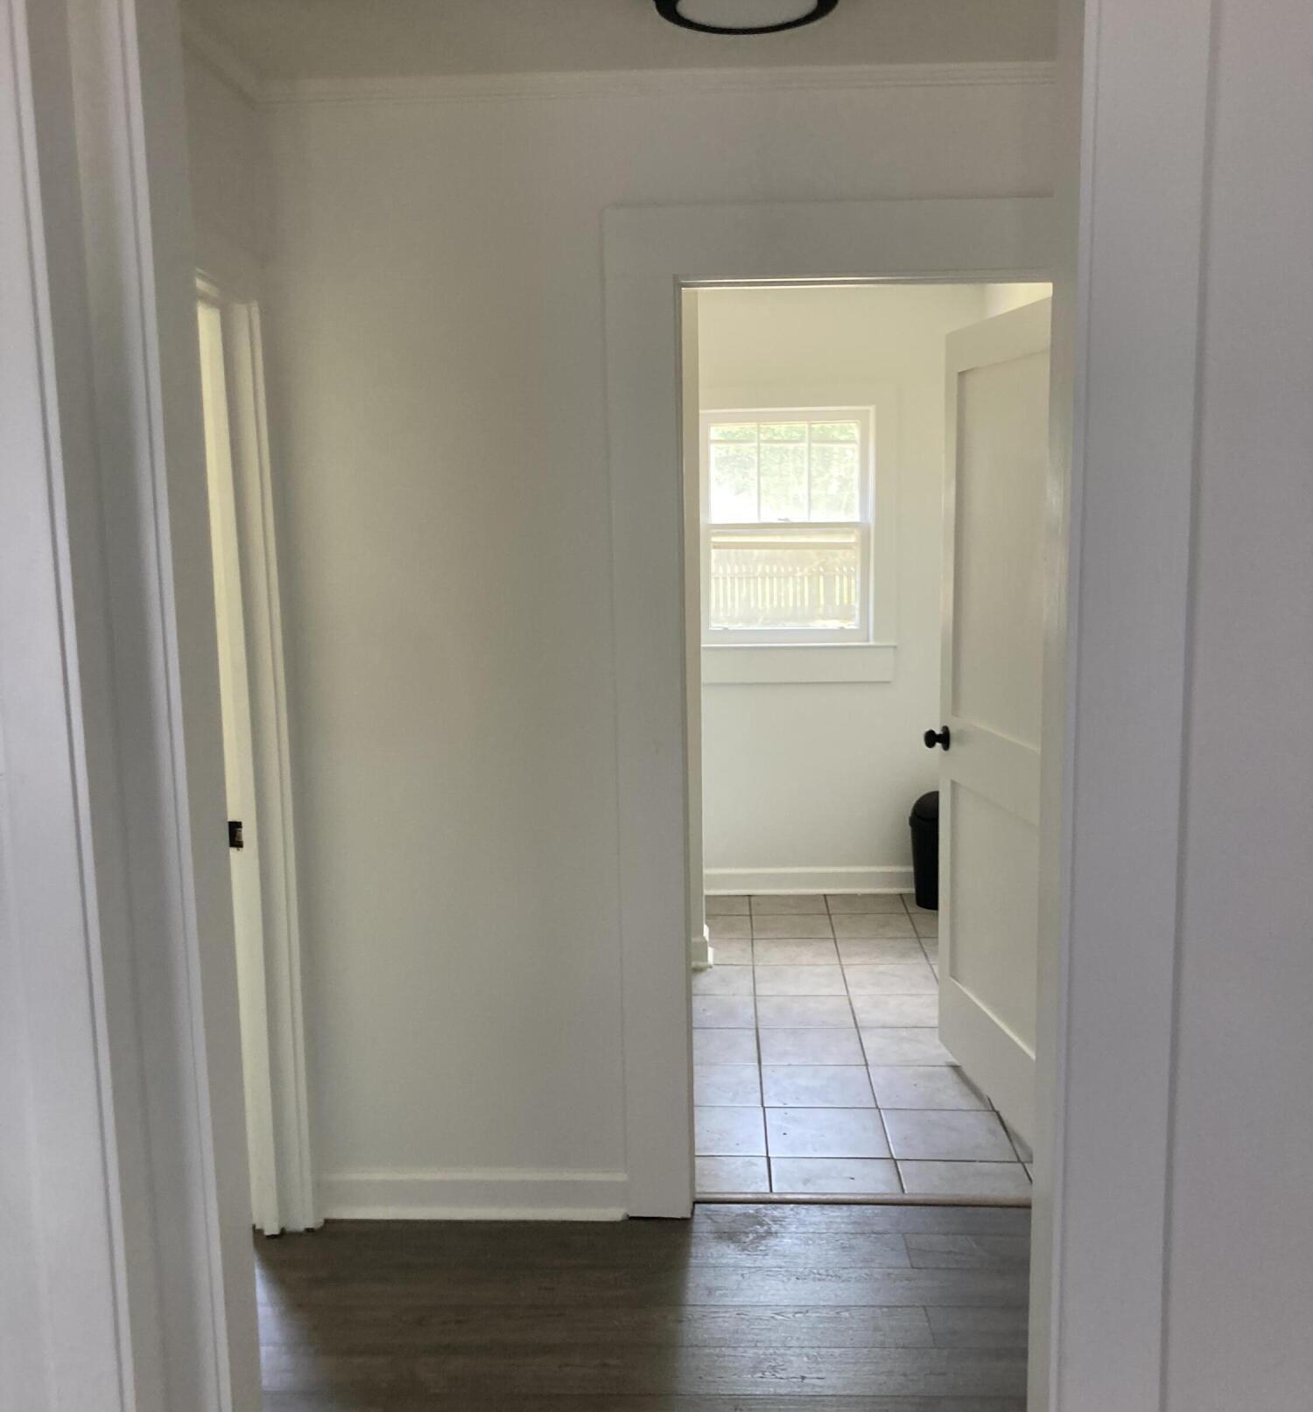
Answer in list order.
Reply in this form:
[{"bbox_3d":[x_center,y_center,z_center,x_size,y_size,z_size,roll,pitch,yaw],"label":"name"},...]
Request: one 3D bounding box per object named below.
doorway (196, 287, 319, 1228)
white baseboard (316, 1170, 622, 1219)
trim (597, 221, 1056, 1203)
[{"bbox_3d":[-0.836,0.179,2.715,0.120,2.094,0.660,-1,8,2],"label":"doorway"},{"bbox_3d":[-0.410,1.100,3.195,0.682,0.119,0.032,-1,8,2],"label":"white baseboard"},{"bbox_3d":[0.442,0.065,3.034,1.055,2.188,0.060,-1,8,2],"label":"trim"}]

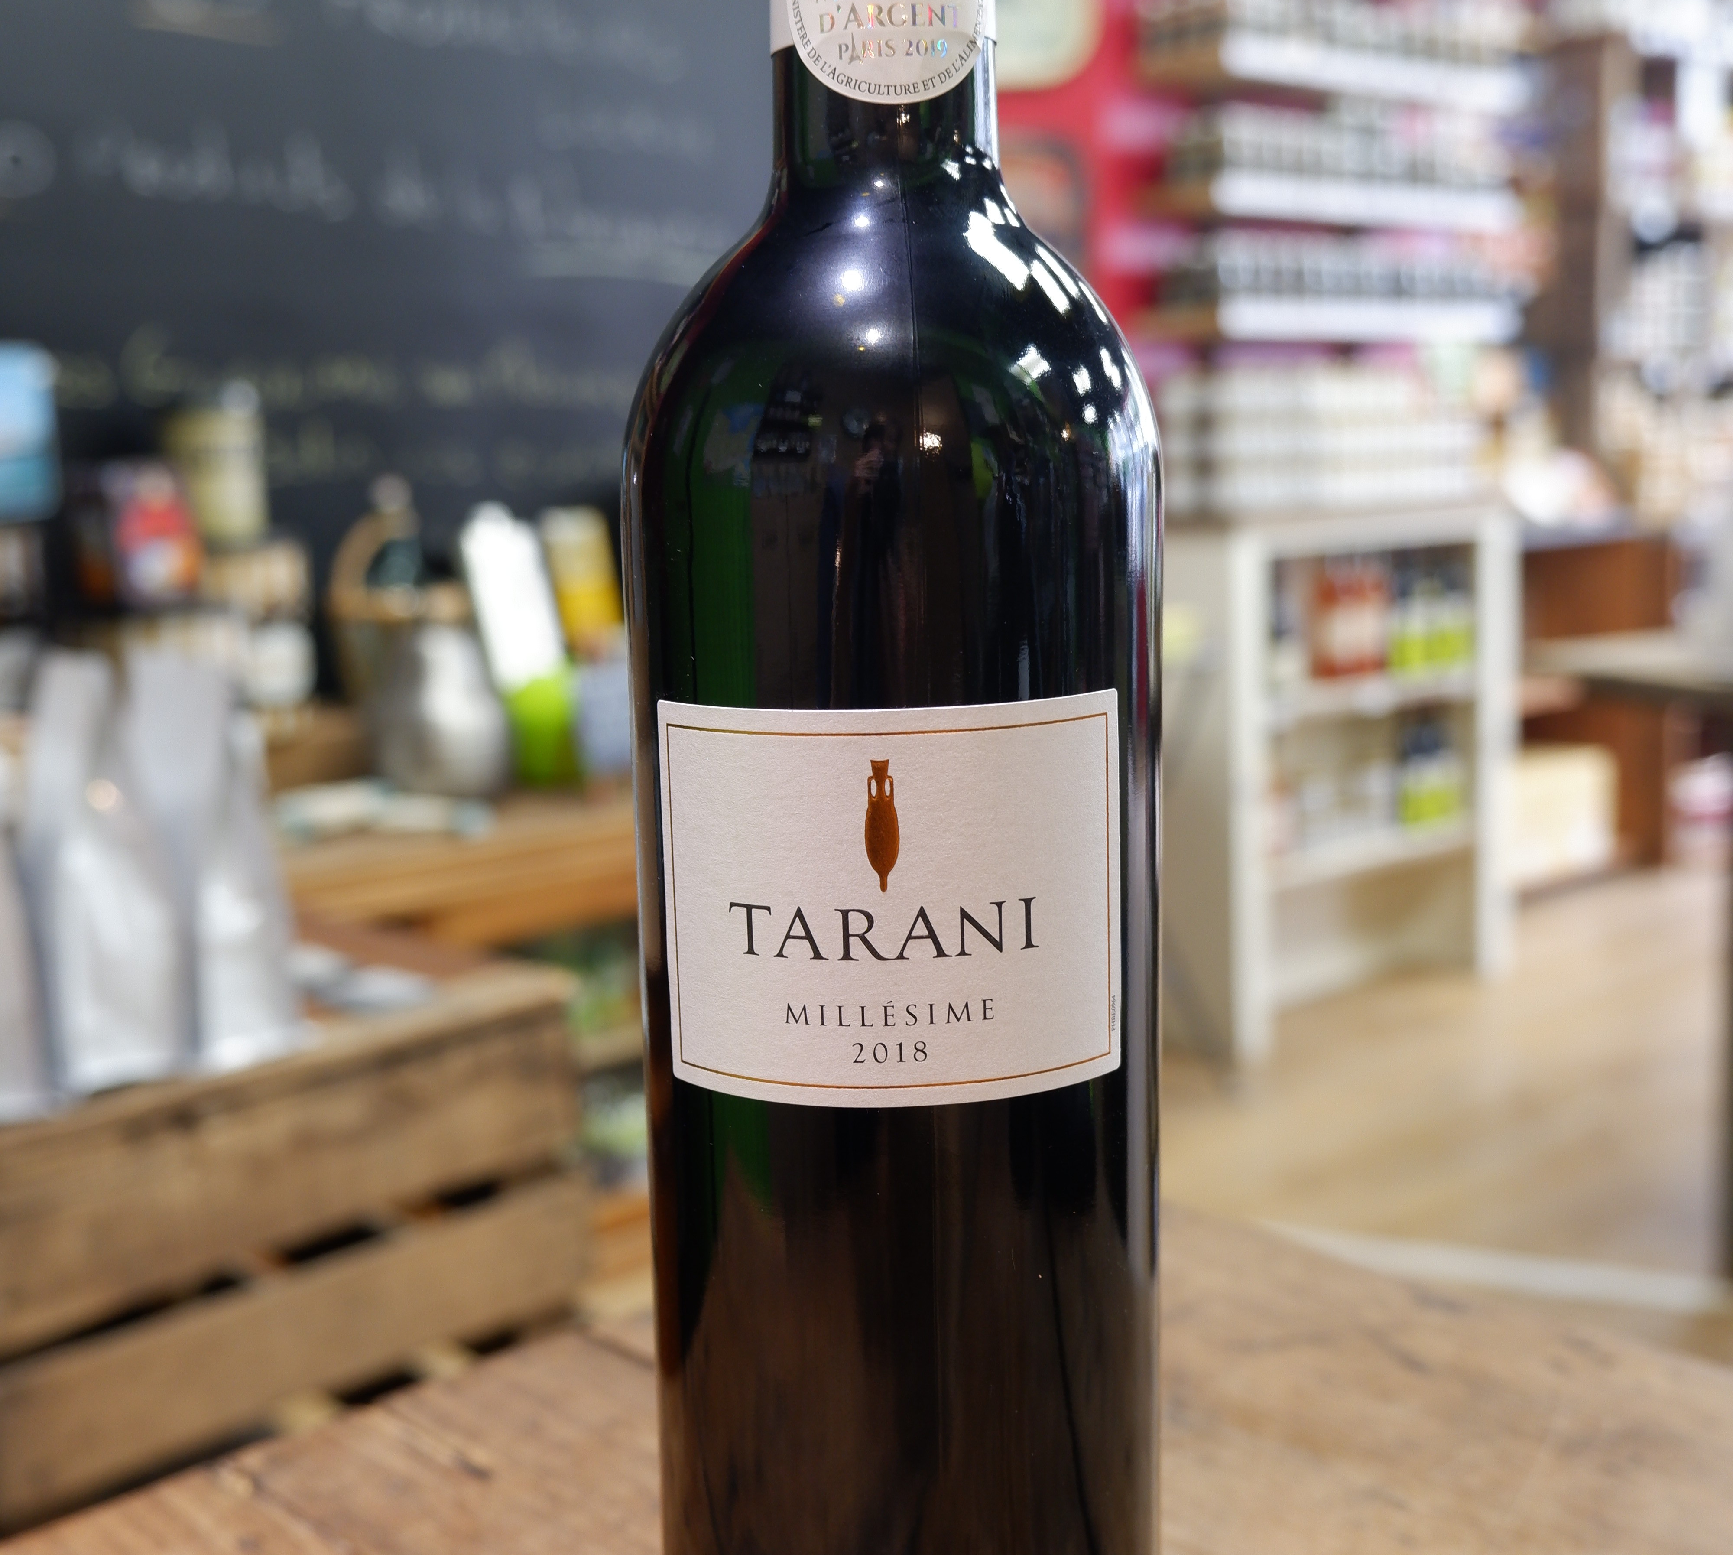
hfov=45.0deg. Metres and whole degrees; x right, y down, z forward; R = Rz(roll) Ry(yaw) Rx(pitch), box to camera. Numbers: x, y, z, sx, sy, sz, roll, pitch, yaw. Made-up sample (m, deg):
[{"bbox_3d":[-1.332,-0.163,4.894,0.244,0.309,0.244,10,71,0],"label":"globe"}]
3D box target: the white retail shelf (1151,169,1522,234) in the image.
[{"bbox_3d":[0.767,-0.918,3.383,0.777,0.056,0.150,-10,13,-40],"label":"white retail shelf"}]

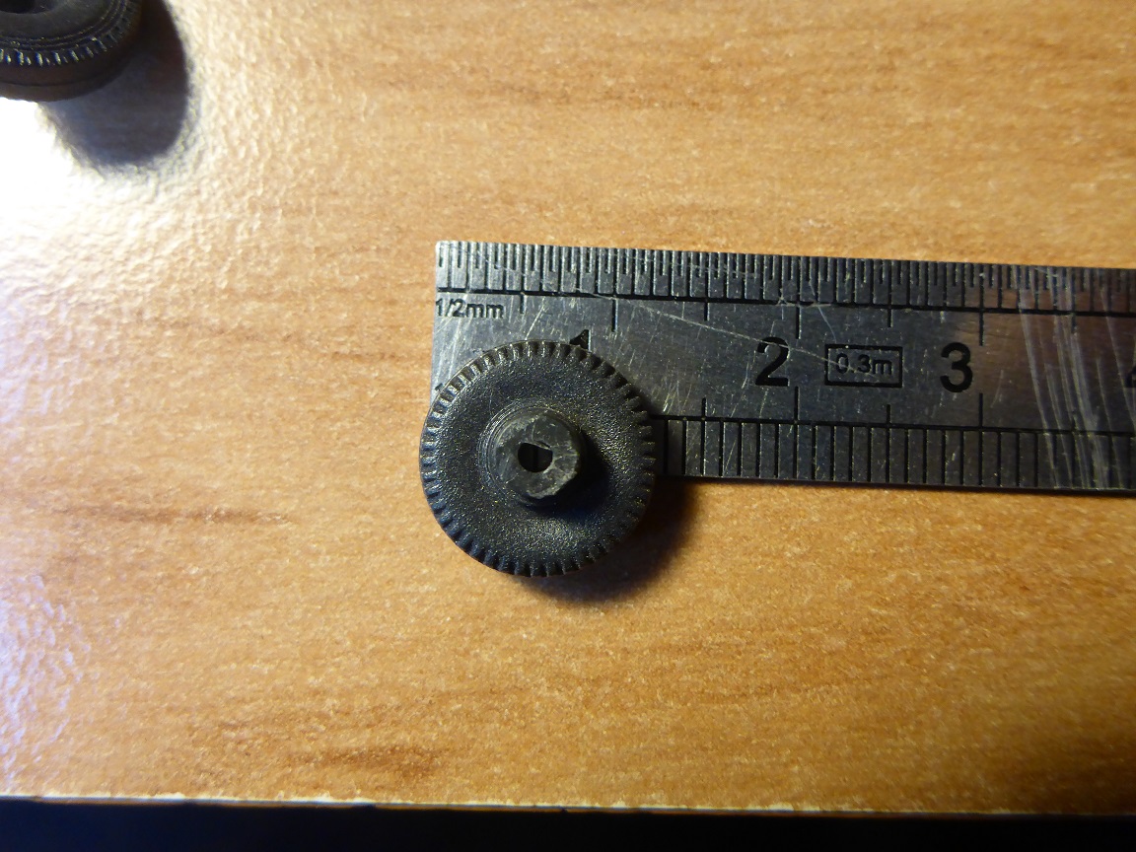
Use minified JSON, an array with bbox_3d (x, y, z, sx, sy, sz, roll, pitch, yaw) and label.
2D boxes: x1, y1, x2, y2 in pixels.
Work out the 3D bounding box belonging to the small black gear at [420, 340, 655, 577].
[{"bbox_3d":[-0.002,0.002,0.048,0.012,0.003,0.012,0,85,-1],"label":"small black gear"}]

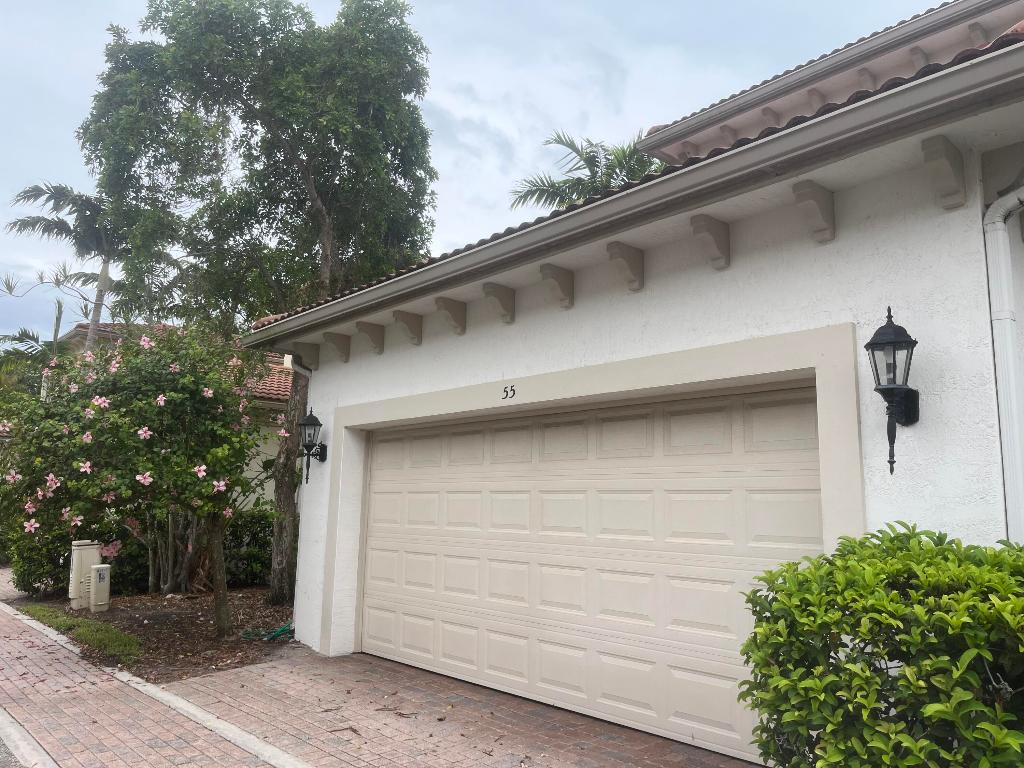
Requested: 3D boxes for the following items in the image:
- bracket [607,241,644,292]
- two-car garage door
[{"bbox_3d":[0.717,-0.738,4.835,0.245,0.260,0.092,9,-12,-41],"label":"bracket"},{"bbox_3d":[0.196,1.244,5.706,0.080,2.090,4.770,9,-12,-41],"label":"two-car garage door"}]

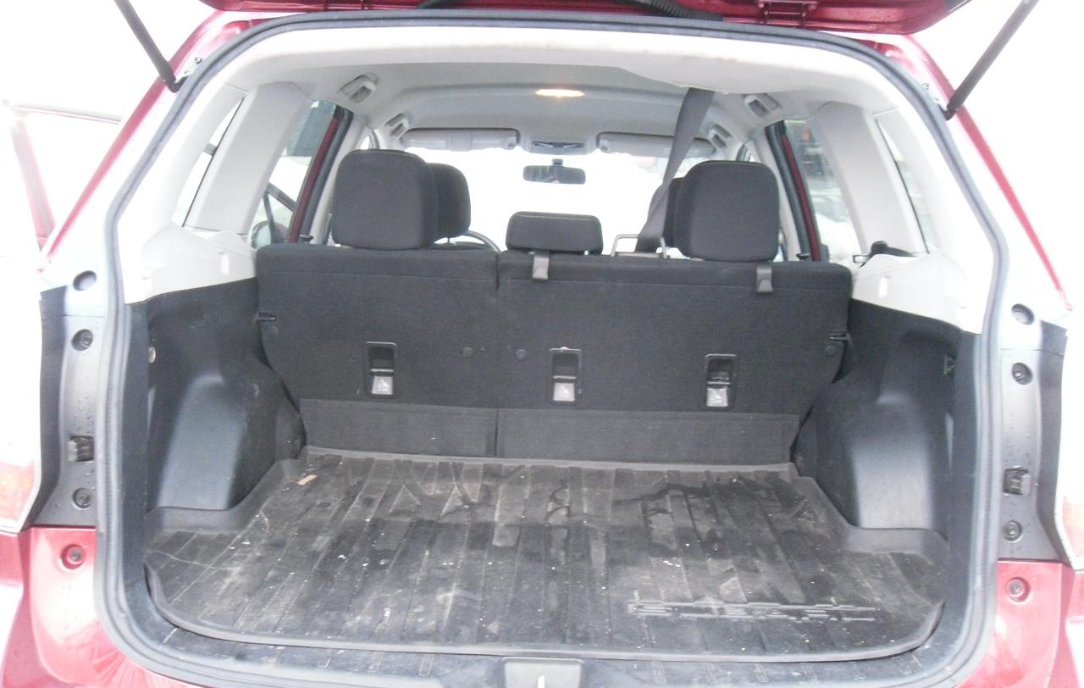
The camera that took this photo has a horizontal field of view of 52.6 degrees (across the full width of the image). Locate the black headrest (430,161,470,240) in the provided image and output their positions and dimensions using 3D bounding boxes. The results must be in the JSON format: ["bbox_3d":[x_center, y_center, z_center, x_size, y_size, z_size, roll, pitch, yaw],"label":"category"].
[{"bbox_3d":[-0.330,-0.406,3.110,0.260,0.208,0.125,2,19,1],"label":"black headrest"}]

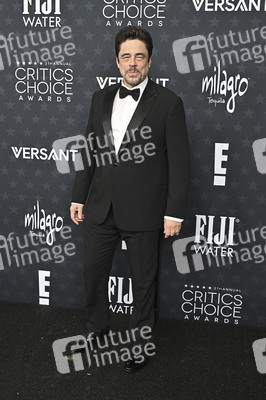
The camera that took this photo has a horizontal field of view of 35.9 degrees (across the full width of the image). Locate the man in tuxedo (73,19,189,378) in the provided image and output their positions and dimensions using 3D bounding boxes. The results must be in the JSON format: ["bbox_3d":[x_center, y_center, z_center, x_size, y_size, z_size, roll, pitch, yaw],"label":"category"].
[{"bbox_3d":[-0.035,0.025,2.232,0.630,1.840,0.400,7,10,29],"label":"man in tuxedo"}]

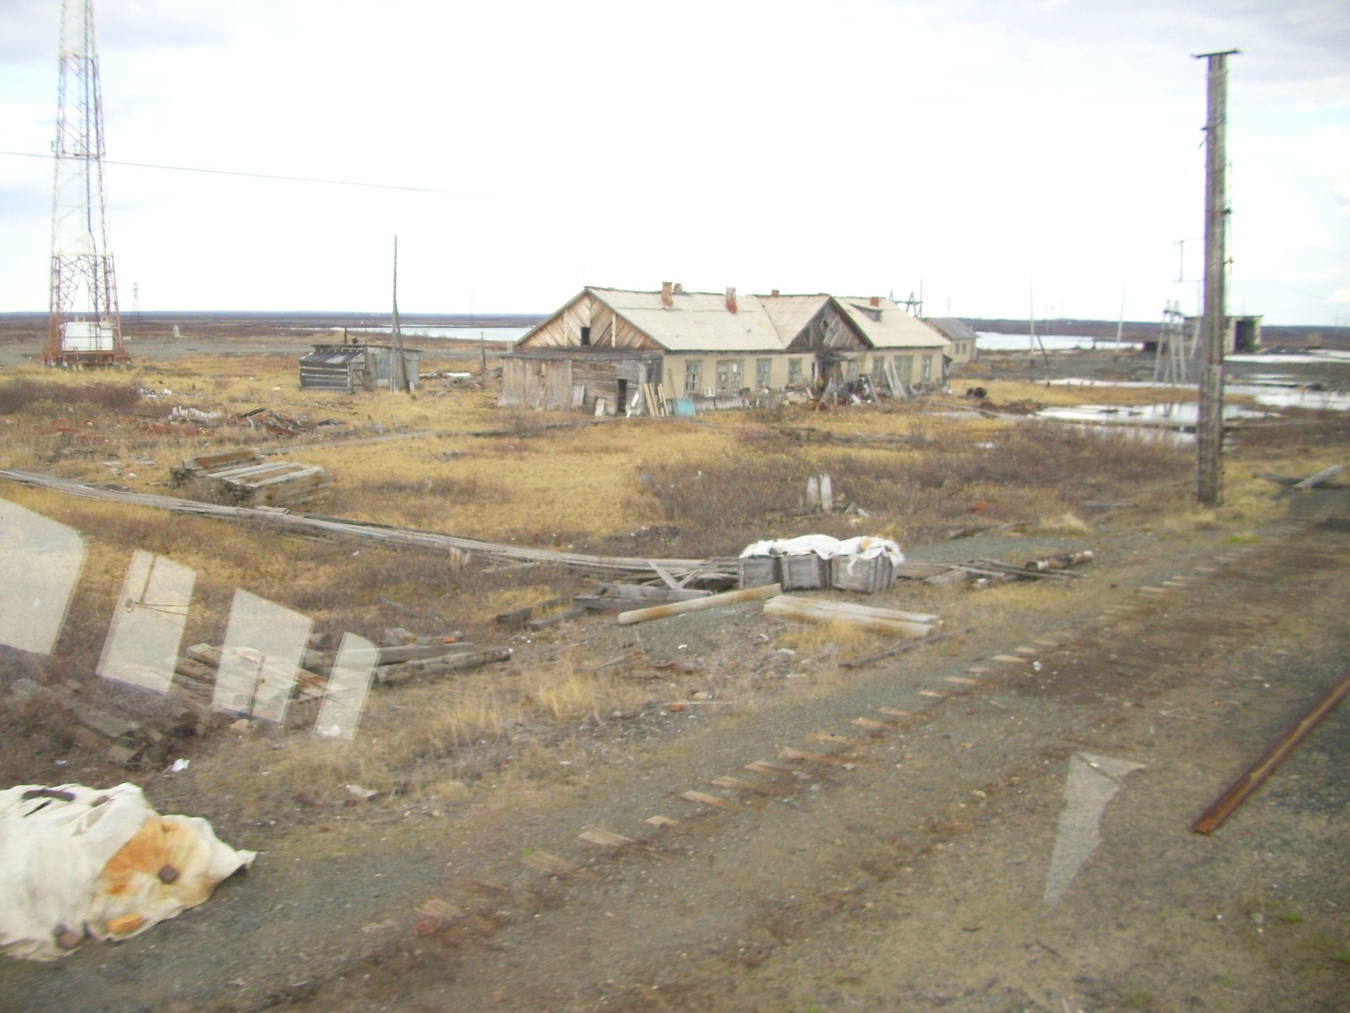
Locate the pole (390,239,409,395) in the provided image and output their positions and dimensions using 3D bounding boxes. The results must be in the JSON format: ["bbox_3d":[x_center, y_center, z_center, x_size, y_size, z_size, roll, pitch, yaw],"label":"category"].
[{"bbox_3d":[-15.735,-10.900,75.329,1.026,8.901,0.350,-1,8,-12],"label":"pole"}]

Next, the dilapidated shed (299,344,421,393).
[{"bbox_3d":[-18.987,-8.478,79.872,5.600,2.750,4.600,8,11,43],"label":"dilapidated shed"}]

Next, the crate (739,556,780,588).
[{"bbox_3d":[1.411,1.026,21.506,0.594,0.501,0.659,3,8,17],"label":"crate"}]

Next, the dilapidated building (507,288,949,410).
[{"bbox_3d":[4.441,-9.219,75.911,9.614,5.984,33.176,6,10,35],"label":"dilapidated building"}]

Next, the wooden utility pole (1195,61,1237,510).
[{"bbox_3d":[12.222,-5.039,30.013,0.850,10.136,0.400,4,9,39],"label":"wooden utility pole"}]

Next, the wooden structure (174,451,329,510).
[{"bbox_3d":[-10.112,-0.586,31.890,2.580,0.666,3.010,4,9,22],"label":"wooden structure"}]

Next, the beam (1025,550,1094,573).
[{"bbox_3d":[6.722,0.946,23.062,0.190,0.190,2.188,9,10,44],"label":"beam"}]

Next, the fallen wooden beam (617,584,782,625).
[{"bbox_3d":[0.387,1.408,19.449,2.878,0.170,0.170,-8,11,-33],"label":"fallen wooden beam"}]

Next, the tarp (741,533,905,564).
[{"bbox_3d":[2.360,0.735,21.474,2.592,0.404,0.765,1,8,6],"label":"tarp"}]

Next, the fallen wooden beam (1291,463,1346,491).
[{"bbox_3d":[16.319,-0.727,33.631,2.650,0.180,0.240,-13,15,-39],"label":"fallen wooden beam"}]

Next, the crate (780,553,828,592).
[{"bbox_3d":[2.115,1.031,21.458,0.633,0.518,0.659,3,8,17],"label":"crate"}]

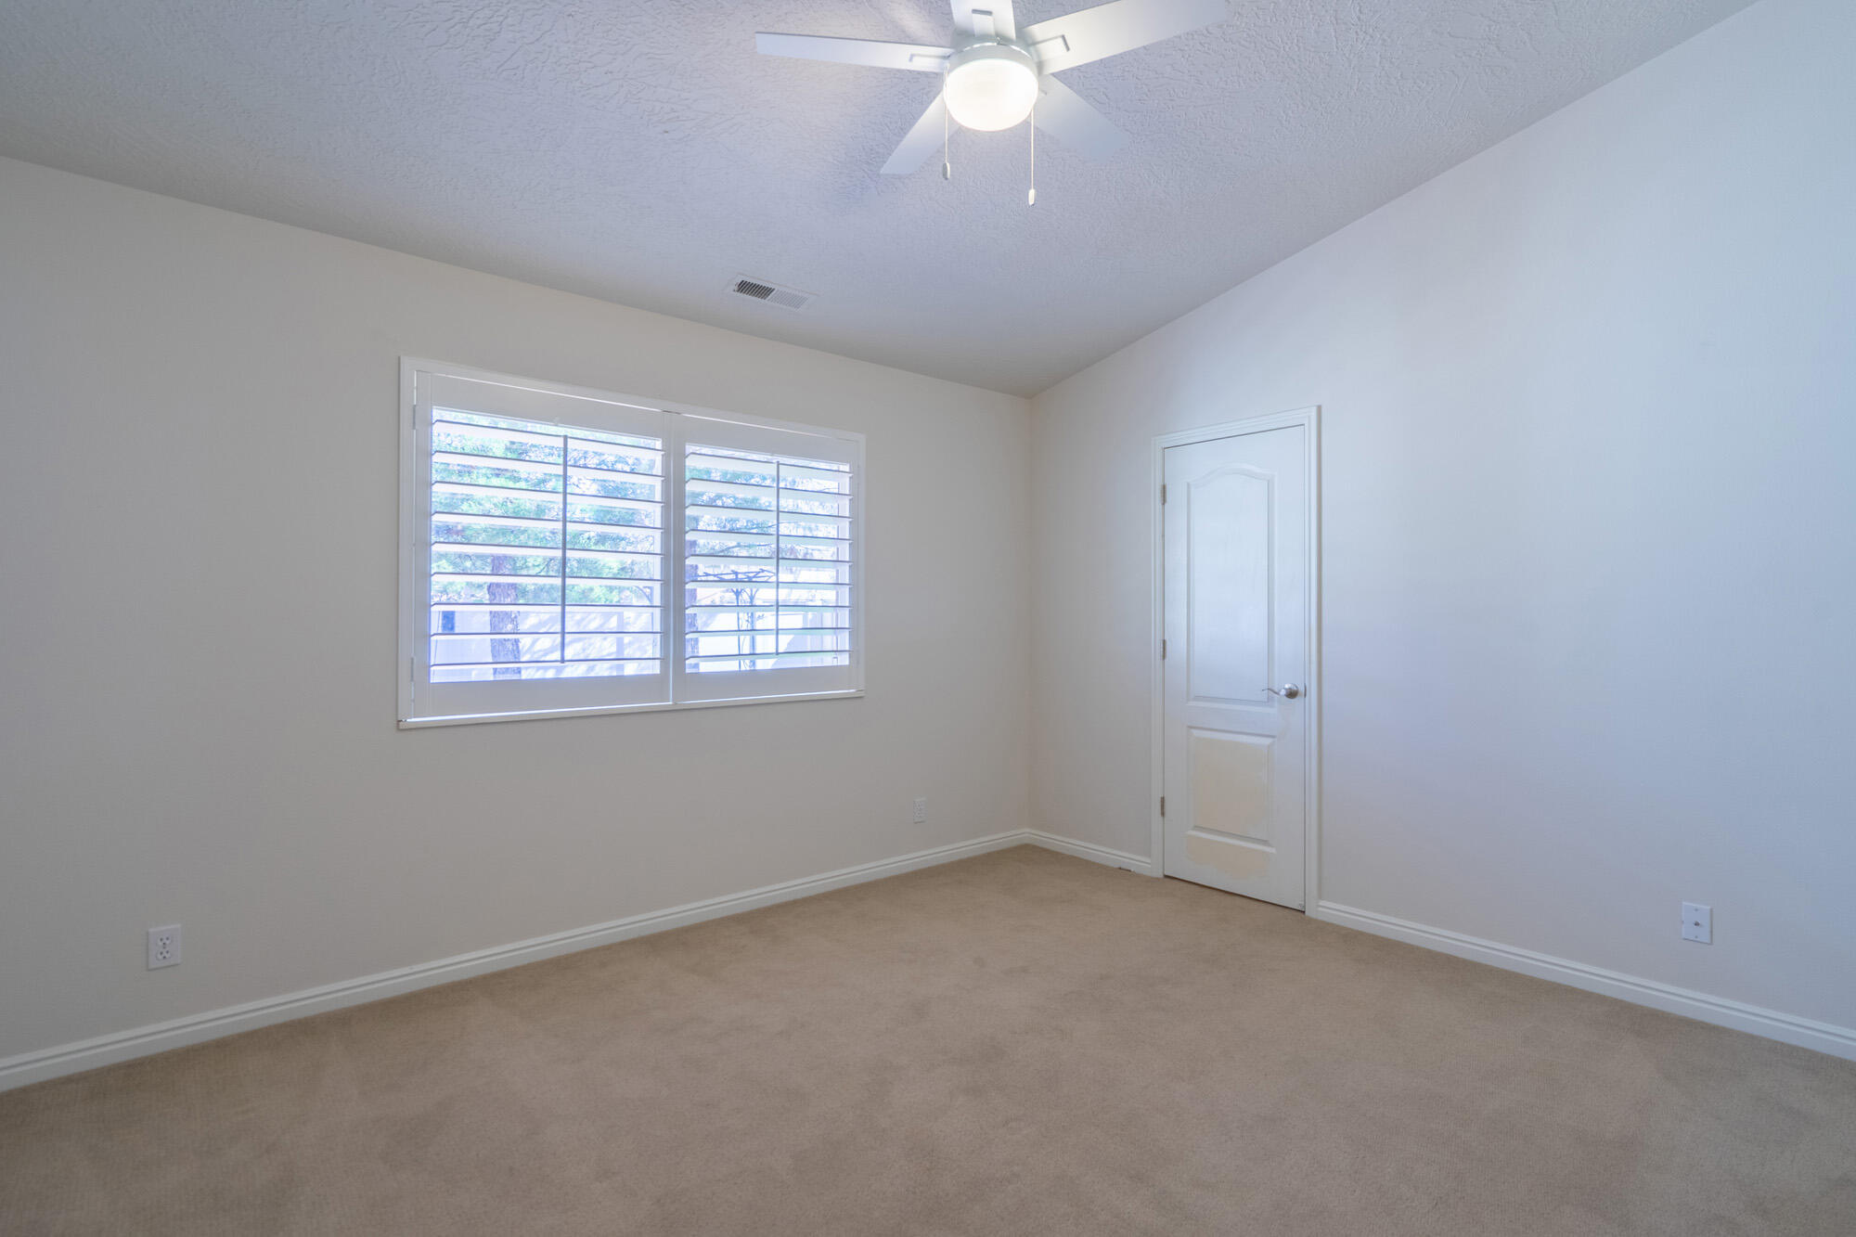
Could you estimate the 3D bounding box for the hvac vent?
[{"bbox_3d":[-0.615,-1.270,3.240,0.335,0.018,0.135,0,-13,-38],"label":"hvac vent"}]

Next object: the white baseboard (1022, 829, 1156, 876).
[{"bbox_3d":[0.820,1.195,4.243,0.015,0.082,0.793,0,0,-43],"label":"white baseboard"}]

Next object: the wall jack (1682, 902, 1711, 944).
[{"bbox_3d":[2.395,0.952,2.569,0.010,0.115,0.070,0,0,-43],"label":"wall jack"}]

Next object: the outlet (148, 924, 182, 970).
[{"bbox_3d":[-2.182,0.941,2.357,0.070,0.115,0.010,0,0,-38],"label":"outlet"}]

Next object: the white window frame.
[{"bbox_3d":[-1.013,-0.243,3.273,1.830,1.211,0.070,0,0,-38],"label":"white window frame"}]

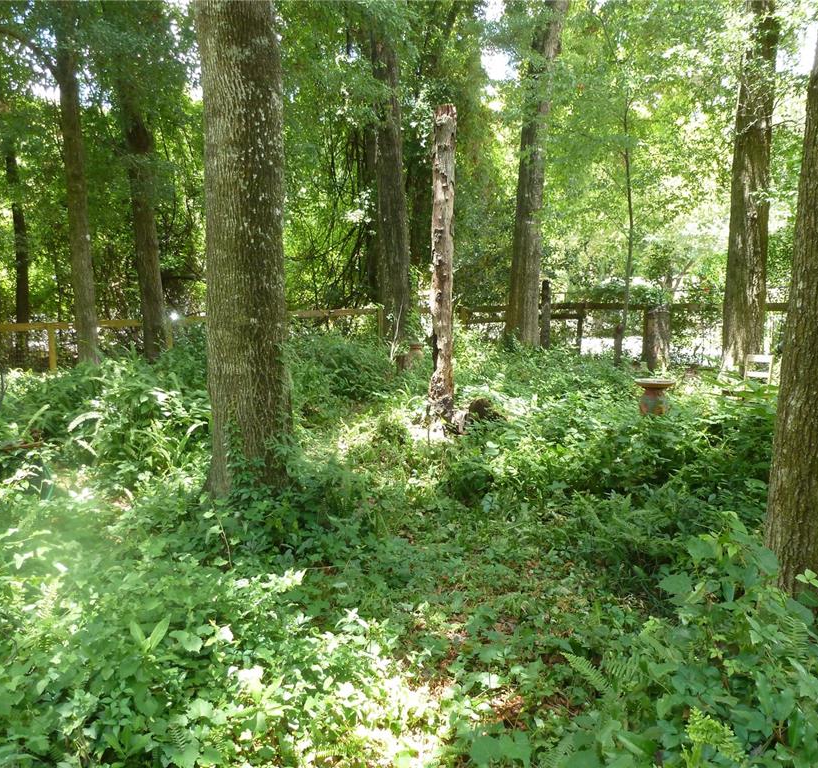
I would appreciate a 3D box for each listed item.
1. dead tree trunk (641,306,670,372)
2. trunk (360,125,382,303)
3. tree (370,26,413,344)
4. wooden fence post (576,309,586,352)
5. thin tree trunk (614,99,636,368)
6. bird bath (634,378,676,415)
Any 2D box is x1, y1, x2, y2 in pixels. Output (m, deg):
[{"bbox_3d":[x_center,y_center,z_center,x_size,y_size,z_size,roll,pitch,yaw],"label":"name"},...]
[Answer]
[{"bbox_3d":[3.945,-0.690,11.317,0.370,1.086,0.350,0,8,0],"label":"dead tree trunk"},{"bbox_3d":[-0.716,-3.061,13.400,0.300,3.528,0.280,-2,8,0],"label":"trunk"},{"bbox_3d":[-0.291,-3.225,11.962,0.500,5.275,0.460,-2,8,0],"label":"tree"},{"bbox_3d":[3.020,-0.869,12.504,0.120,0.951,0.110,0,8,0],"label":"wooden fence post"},{"bbox_3d":[3.461,-2.338,11.383,0.200,4.277,0.170,-1,8,0],"label":"thin tree trunk"},{"bbox_3d":[2.769,0.181,8.008,0.450,0.469,0.450,0,8,0],"label":"bird bath"}]

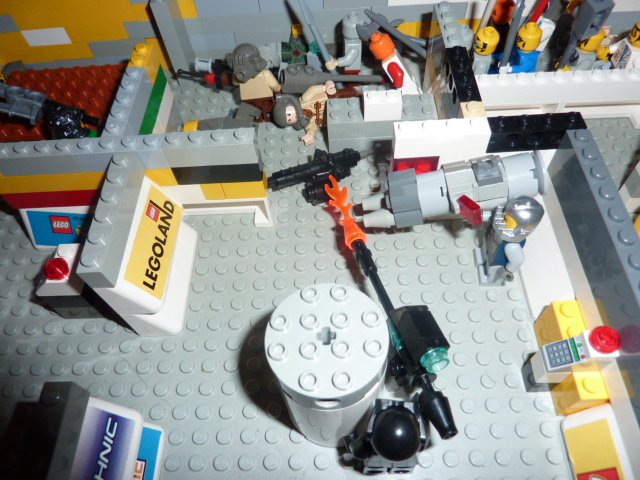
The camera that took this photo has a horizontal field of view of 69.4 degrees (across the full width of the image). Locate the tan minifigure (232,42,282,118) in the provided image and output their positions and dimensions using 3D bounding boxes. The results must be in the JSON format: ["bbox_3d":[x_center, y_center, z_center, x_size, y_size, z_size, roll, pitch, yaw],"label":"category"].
[{"bbox_3d":[-0.031,-0.074,0.220,0.022,0.040,0.015,5,57,8],"label":"tan minifigure"}]

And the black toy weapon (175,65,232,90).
[{"bbox_3d":[-0.062,-0.088,0.249,0.033,0.010,0.008,14,59,13],"label":"black toy weapon"}]

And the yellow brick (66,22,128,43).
[{"bbox_3d":[-0.112,-0.107,0.235,0.032,0.010,0.008,-2,56,3],"label":"yellow brick"}]

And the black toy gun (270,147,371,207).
[{"bbox_3d":[0.001,-0.029,0.206,0.048,0.009,0.027,-17,57,-7],"label":"black toy gun"}]

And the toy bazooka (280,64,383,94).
[{"bbox_3d":[0.006,-0.080,0.229,0.054,0.015,0.014,1,56,6],"label":"toy bazooka"}]

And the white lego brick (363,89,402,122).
[{"bbox_3d":[0.027,-0.059,0.200,0.016,0.011,0.008,-2,56,3],"label":"white lego brick"}]

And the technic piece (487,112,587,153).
[{"bbox_3d":[0.073,-0.037,0.160,0.032,0.011,0.008,-2,56,3],"label":"technic piece"}]

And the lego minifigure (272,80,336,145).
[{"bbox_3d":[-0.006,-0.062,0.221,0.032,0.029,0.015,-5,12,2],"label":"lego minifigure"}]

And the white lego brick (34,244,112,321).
[{"bbox_3d":[-0.092,0.015,0.171,0.016,0.030,0.016,-2,56,3],"label":"white lego brick"}]

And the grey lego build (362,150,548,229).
[{"bbox_3d":[0.054,-0.021,0.185,0.079,0.023,0.023,-11,56,-3],"label":"grey lego build"}]

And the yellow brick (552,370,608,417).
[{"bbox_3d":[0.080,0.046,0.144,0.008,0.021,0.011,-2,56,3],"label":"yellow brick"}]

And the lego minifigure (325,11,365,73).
[{"bbox_3d":[0.012,-0.094,0.231,0.020,0.040,0.022,-2,56,3],"label":"lego minifigure"}]

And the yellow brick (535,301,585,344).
[{"bbox_3d":[0.079,0.031,0.151,0.008,0.020,0.017,-2,56,3],"label":"yellow brick"}]

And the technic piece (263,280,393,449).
[{"bbox_3d":[0.003,0.038,0.136,0.033,0.048,0.033,-2,56,3],"label":"technic piece"}]

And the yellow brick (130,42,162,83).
[{"bbox_3d":[-0.074,-0.075,0.195,0.008,0.011,0.016,-2,56,3],"label":"yellow brick"}]

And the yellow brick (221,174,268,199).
[{"bbox_3d":[-0.029,-0.023,0.181,0.016,0.010,0.008,-2,56,3],"label":"yellow brick"}]

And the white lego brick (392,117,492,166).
[{"bbox_3d":[0.042,-0.036,0.161,0.032,0.011,0.008,-2,56,3],"label":"white lego brick"}]

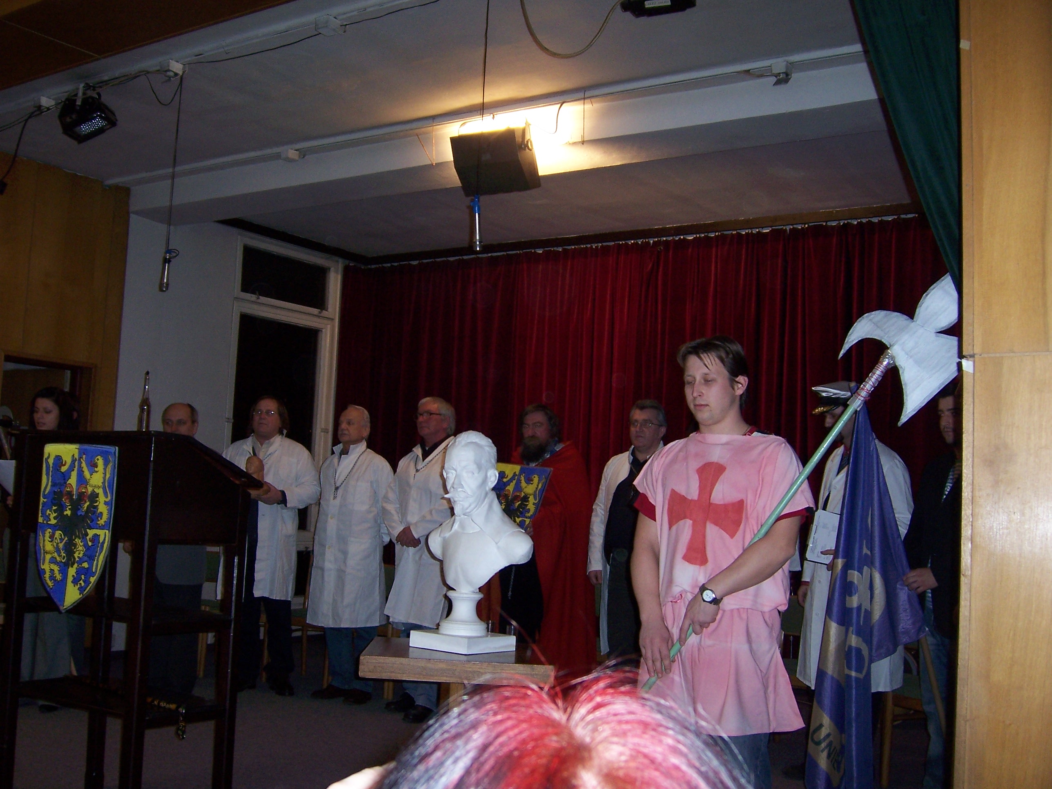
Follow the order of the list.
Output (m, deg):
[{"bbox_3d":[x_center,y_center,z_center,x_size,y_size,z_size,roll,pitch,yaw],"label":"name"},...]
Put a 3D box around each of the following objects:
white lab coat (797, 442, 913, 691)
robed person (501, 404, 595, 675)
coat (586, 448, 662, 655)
[{"bbox_3d":[1.540,0.799,5.120,0.400,1.150,0.540,6,-6,-40],"label":"white lab coat"},{"bbox_3d":[0.066,0.925,5.718,0.620,1.735,0.440,0,-5,32],"label":"robed person"},{"bbox_3d":[0.593,0.763,5.350,0.580,1.050,0.360,0,-5,32],"label":"coat"}]

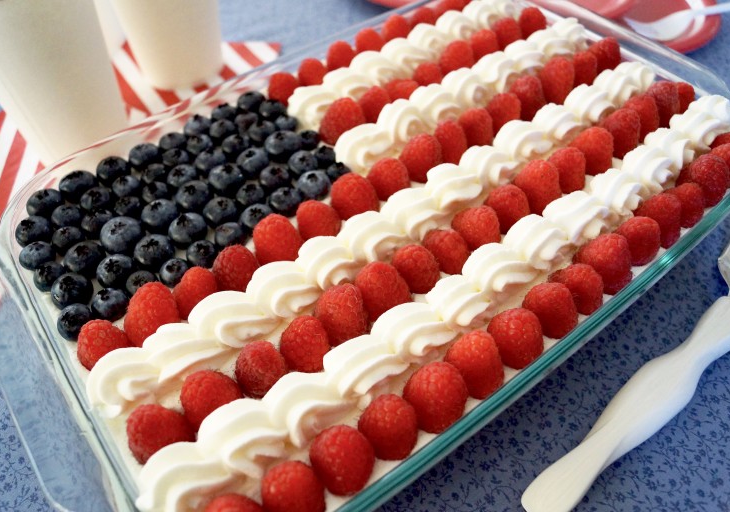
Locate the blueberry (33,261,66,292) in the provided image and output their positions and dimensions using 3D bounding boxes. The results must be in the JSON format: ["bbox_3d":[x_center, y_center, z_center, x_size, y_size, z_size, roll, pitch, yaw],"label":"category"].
[{"bbox_3d":[-0.134,0.009,0.243,0.013,0.011,0.013,-2,53,2],"label":"blueberry"}]

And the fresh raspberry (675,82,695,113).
[{"bbox_3d":[0.169,-0.085,0.309,0.018,0.019,0.018,-32,59,-20],"label":"fresh raspberry"}]

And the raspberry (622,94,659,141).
[{"bbox_3d":[0.142,-0.072,0.297,0.018,0.022,0.018,-2,53,3],"label":"raspberry"}]

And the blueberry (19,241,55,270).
[{"bbox_3d":[-0.148,0.000,0.259,0.014,0.011,0.014,-32,58,-19],"label":"blueberry"}]

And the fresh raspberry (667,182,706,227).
[{"bbox_3d":[0.138,-0.021,0.248,0.017,0.021,0.017,-32,57,-18],"label":"fresh raspberry"}]

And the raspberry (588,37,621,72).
[{"bbox_3d":[0.128,-0.108,0.310,0.018,0.019,0.018,-32,59,-19],"label":"raspberry"}]

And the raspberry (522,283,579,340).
[{"bbox_3d":[0.070,0.021,0.220,0.020,0.022,0.020,-1,52,2],"label":"raspberry"}]

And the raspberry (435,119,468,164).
[{"bbox_3d":[0.042,-0.054,0.281,0.018,0.022,0.018,-3,53,4],"label":"raspberry"}]

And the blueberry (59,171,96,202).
[{"bbox_3d":[-0.143,-0.035,0.288,0.017,0.014,0.017,-32,56,-18],"label":"blueberry"}]

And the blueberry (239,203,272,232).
[{"bbox_3d":[-0.049,-0.017,0.257,0.014,0.012,0.014,-1,54,2],"label":"blueberry"}]

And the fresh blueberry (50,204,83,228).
[{"bbox_3d":[-0.143,-0.019,0.276,0.014,0.011,0.014,-32,56,-18],"label":"fresh blueberry"}]

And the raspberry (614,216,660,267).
[{"bbox_3d":[0.114,-0.006,0.241,0.019,0.021,0.019,-2,53,2],"label":"raspberry"}]

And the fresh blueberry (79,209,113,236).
[{"bbox_3d":[-0.121,-0.015,0.259,0.013,0.011,0.013,-1,54,2],"label":"fresh blueberry"}]

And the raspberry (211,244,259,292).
[{"bbox_3d":[-0.055,0.005,0.246,0.020,0.021,0.020,-2,52,3],"label":"raspberry"}]

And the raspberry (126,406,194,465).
[{"bbox_3d":[-0.076,0.065,0.210,0.022,0.022,0.022,-2,53,3],"label":"raspberry"}]

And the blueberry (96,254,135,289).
[{"bbox_3d":[-0.110,0.006,0.253,0.015,0.013,0.015,-1,54,1],"label":"blueberry"}]

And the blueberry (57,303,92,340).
[{"bbox_3d":[-0.116,0.026,0.229,0.014,0.011,0.014,-1,54,2],"label":"blueberry"}]

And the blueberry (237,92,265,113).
[{"bbox_3d":[-0.062,-0.085,0.317,0.015,0.011,0.015,-2,53,2],"label":"blueberry"}]

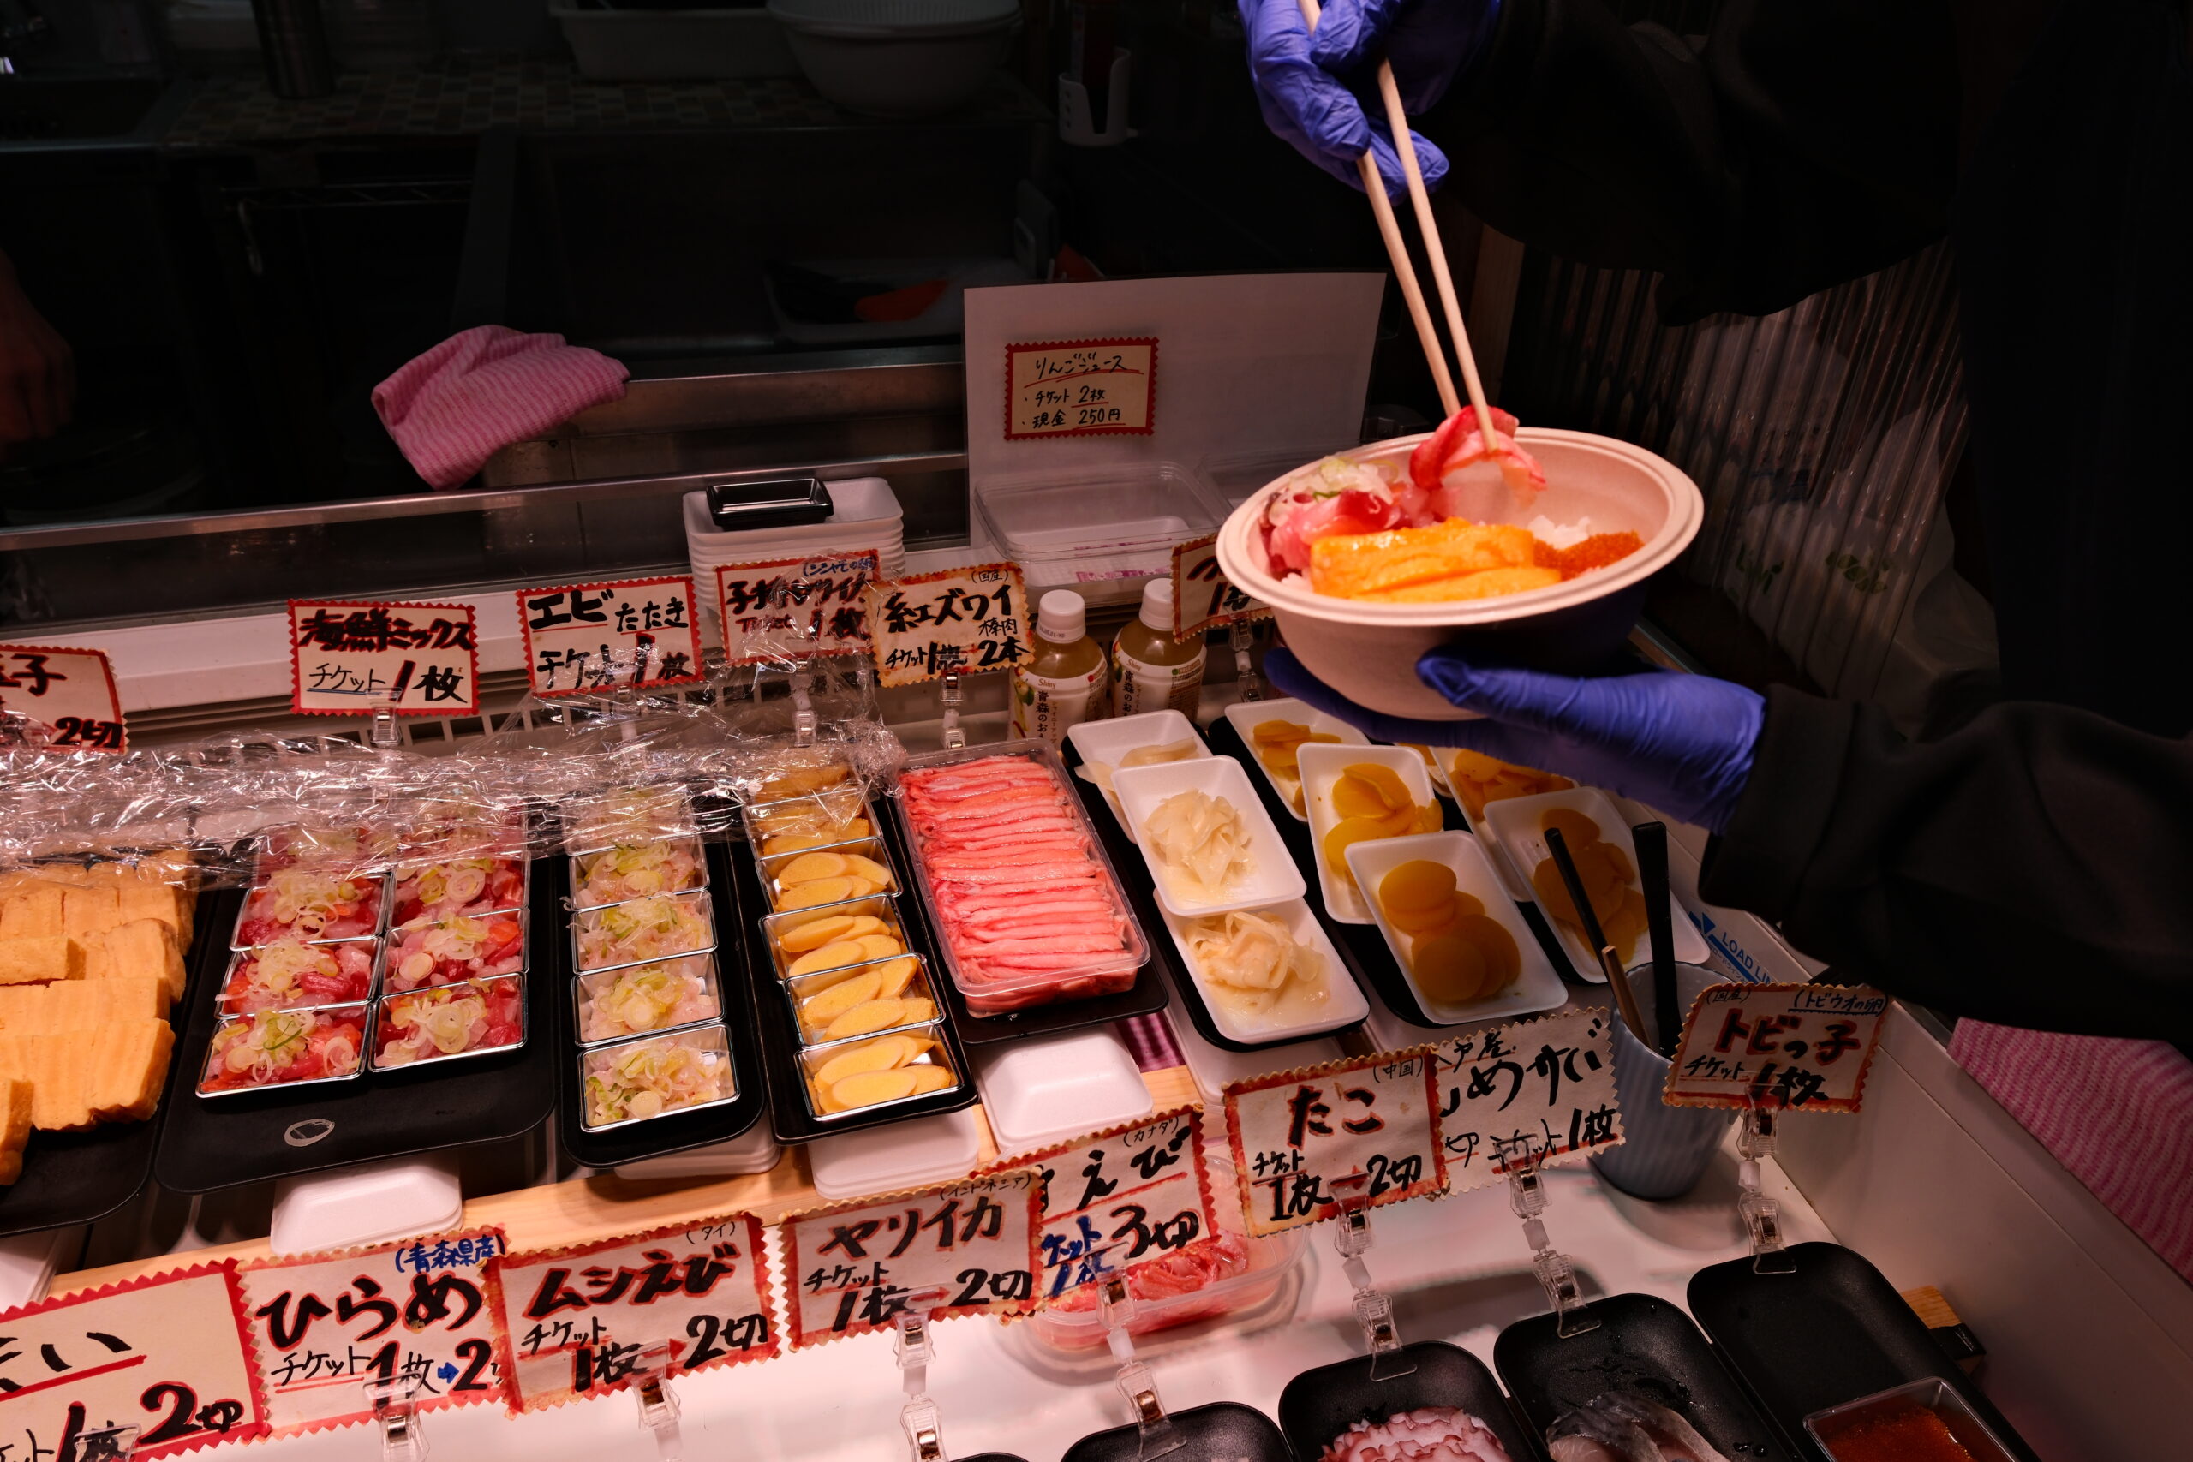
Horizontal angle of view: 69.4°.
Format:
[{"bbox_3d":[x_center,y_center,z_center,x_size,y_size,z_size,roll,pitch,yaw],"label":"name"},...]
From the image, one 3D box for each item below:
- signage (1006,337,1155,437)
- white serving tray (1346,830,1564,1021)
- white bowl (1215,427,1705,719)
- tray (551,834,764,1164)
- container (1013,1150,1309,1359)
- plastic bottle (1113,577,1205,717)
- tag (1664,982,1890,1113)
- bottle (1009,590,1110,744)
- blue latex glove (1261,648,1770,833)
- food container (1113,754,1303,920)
[{"bbox_3d":[-0.009,-0.228,1.060,0.102,0.067,0.003,-4,32,-8],"label":"signage"},{"bbox_3d":[0.185,0.110,0.838,0.077,0.026,0.138,-7,32,-7],"label":"white serving tray"},{"bbox_3d":[0.149,-0.060,0.651,0.190,0.064,0.190,-10,28,5],"label":"white bowl"},{"bbox_3d":[-0.231,0.122,0.817,0.097,0.019,0.288,-7,34,-15],"label":"tray"},{"bbox_3d":[0.026,0.244,0.740,0.137,0.042,0.082,-7,34,-15],"label":"container"},{"bbox_3d":[0.042,-0.027,1.056,0.063,0.150,0.063,2,33,-2],"label":"plastic bottle"},{"bbox_3d":[0.314,0.147,0.730,0.094,0.063,0.003,3,19,-8],"label":"tag"},{"bbox_3d":[-0.024,-0.018,1.036,0.063,0.150,0.063,2,33,-2],"label":"bottle"},{"bbox_3d":[0.164,-0.005,0.650,0.195,0.070,0.095,13,35,15],"label":"blue latex glove"},{"bbox_3d":[0.060,0.066,0.878,0.077,0.026,0.138,-7,32,-10],"label":"food container"}]

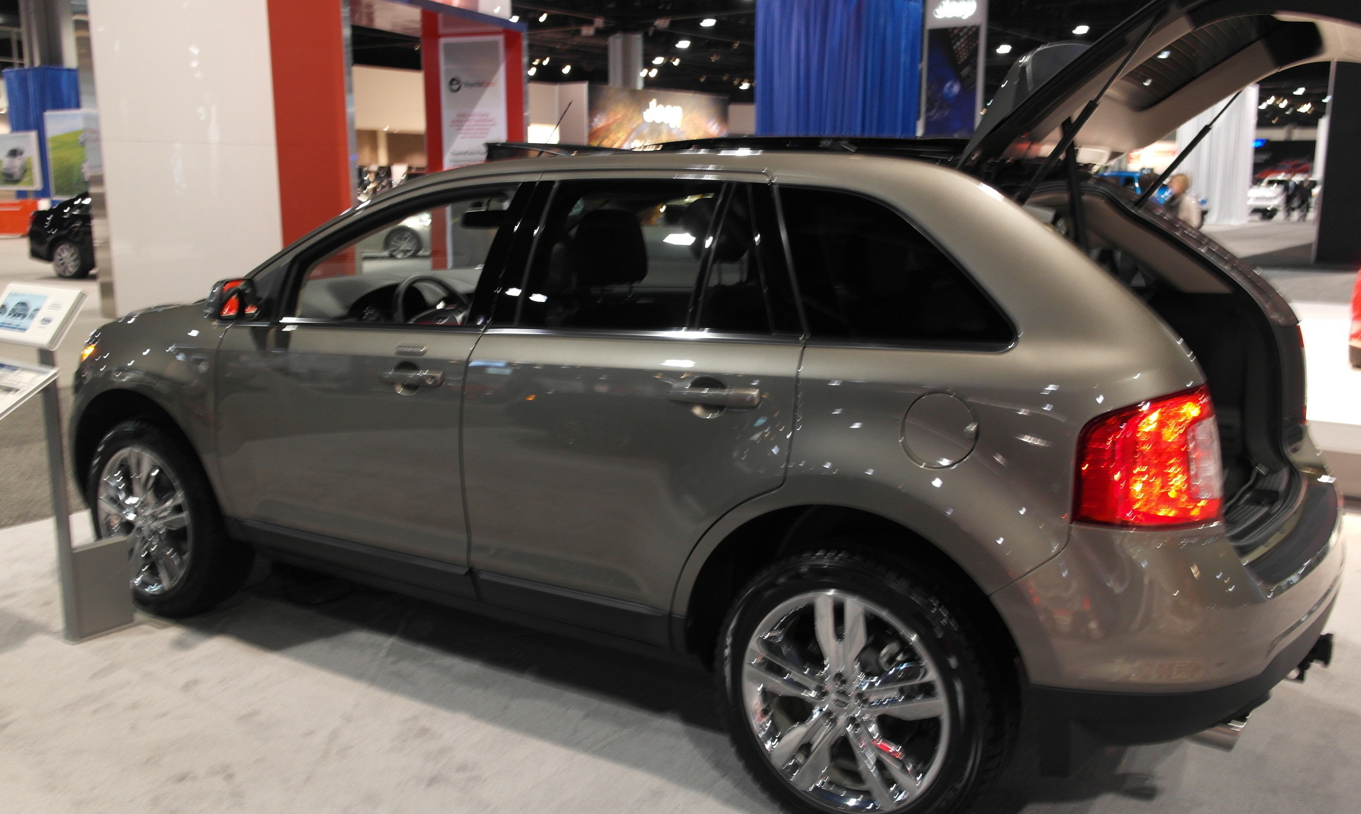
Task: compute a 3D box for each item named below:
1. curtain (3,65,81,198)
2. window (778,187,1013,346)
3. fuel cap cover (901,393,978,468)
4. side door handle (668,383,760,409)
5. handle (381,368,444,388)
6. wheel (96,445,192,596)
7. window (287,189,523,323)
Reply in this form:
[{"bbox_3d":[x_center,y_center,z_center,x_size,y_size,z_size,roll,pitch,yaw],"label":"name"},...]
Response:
[{"bbox_3d":[-20.077,-8.250,37.413,2.400,5.399,2.400,8,13,35],"label":"curtain"},{"bbox_3d":[0.480,-0.322,2.605,0.604,0.374,0.050,6,-10,28],"label":"window"},{"bbox_3d":[0.562,0.049,2.447,0.172,0.167,0.030,7,13,32],"label":"fuel cap cover"},{"bbox_3d":[0.077,-0.030,2.740,0.240,0.046,0.055,7,13,32],"label":"side door handle"},{"bbox_3d":[-0.783,-0.084,3.300,0.240,0.046,0.055,7,13,32],"label":"handle"},{"bbox_3d":[-1.938,0.408,4.292,0.545,0.545,0.190,7,13,32],"label":"wheel"},{"bbox_3d":[-0.862,-0.455,3.491,0.859,0.463,0.050,8,-9,35],"label":"window"}]

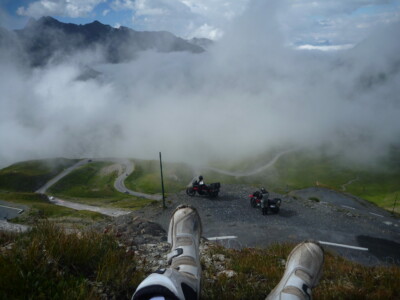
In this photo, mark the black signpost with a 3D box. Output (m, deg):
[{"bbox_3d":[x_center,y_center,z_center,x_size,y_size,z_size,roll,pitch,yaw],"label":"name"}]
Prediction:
[{"bbox_3d":[-2.327,1.954,20.058,0.090,3.700,0.090,-2,18,0],"label":"black signpost"}]

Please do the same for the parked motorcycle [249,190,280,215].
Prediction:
[{"bbox_3d":[3.940,3.143,19.707,2.130,1.270,0.880,11,21,34],"label":"parked motorcycle"}]

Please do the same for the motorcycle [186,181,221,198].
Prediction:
[{"bbox_3d":[0.246,2.575,21.780,2.150,1.320,0.880,2,18,12],"label":"motorcycle"}]

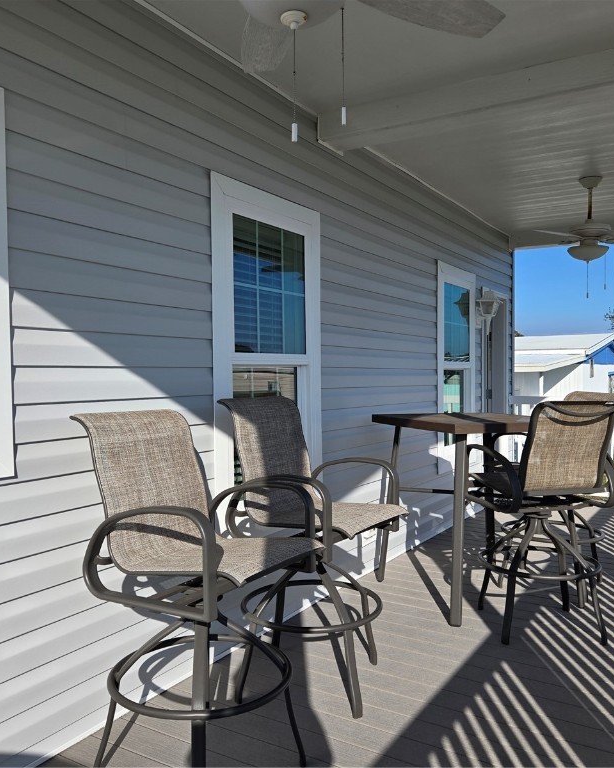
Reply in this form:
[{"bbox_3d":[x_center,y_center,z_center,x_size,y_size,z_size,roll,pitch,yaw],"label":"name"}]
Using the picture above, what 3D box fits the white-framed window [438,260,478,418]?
[{"bbox_3d":[1.347,-0.149,6.092,0.090,1.781,1.020,0,1,31],"label":"white-framed window"}]

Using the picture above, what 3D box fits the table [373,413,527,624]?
[{"bbox_3d":[0.997,0.743,4.145,0.890,1.078,0.950,-1,1,-19],"label":"table"}]

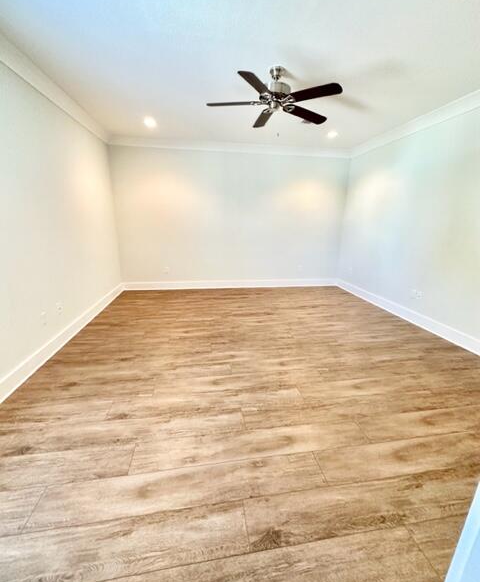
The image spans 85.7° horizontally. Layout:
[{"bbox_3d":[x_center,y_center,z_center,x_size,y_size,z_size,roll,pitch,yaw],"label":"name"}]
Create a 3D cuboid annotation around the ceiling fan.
[{"bbox_3d":[0.326,-1.890,2.468,1.290,0.340,1.250,-1,16,-8],"label":"ceiling fan"}]

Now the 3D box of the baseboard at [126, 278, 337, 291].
[{"bbox_3d":[-0.082,-0.141,5.512,4.574,0.161,0.020,-1,16,-8],"label":"baseboard"}]

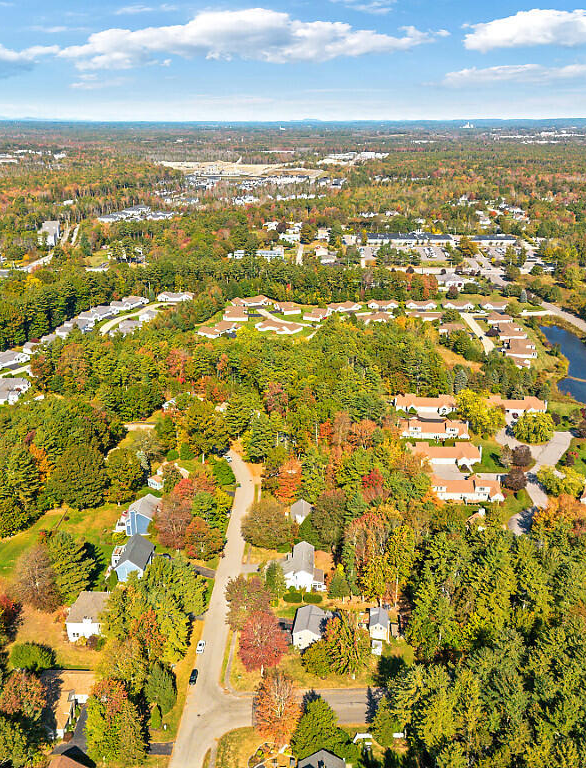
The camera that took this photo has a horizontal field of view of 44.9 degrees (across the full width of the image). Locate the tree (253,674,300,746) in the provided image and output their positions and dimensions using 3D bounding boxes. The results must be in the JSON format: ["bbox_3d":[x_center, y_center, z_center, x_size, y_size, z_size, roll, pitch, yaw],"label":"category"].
[{"bbox_3d":[-3.400,72.400,157.880,10.500,17.500,10.500,0,21,0],"label":"tree"}]

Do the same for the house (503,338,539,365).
[{"bbox_3d":[134.500,-21.400,420.120,18.000,5.800,22.500,4,21,11],"label":"house"}]

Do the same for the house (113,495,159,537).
[{"bbox_3d":[-51.800,44.110,240.330,10.500,8.500,13.000,2,21,7],"label":"house"}]

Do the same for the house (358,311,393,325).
[{"bbox_3d":[55.500,-45.350,481.790,24.000,6.300,15.000,0,21,0],"label":"house"}]

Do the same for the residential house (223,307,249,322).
[{"bbox_3d":[-39.440,-50.240,501.020,17.300,6.000,23.000,0,21,0],"label":"residential house"}]

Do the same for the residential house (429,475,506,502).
[{"bbox_3d":[60.200,36.362,255.390,28.500,6.700,12.500,1,21,2],"label":"residential house"}]

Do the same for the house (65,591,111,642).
[{"bbox_3d":[-53.200,60.943,188.353,9.800,7.700,12.200,1,21,2],"label":"house"}]

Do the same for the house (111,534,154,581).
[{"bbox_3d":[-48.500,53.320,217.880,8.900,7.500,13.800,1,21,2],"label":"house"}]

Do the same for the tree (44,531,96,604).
[{"bbox_3d":[-63.500,51.550,202.000,13.000,21.500,13.000,0,21,0],"label":"tree"}]

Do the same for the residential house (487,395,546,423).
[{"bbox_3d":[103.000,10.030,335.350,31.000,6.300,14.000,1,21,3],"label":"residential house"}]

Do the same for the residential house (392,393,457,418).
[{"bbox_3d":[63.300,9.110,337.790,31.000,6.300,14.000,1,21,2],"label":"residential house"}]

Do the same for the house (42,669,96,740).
[{"bbox_3d":[-52.600,72.253,162.156,13.500,4.900,17.000,1,21,2],"label":"house"}]

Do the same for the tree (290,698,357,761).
[{"bbox_3d":[6.600,73.860,153.230,12.800,14.000,12.800,0,21,0],"label":"tree"}]

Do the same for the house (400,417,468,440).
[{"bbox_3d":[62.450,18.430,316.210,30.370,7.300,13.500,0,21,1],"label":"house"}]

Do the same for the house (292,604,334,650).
[{"bbox_3d":[5.000,64.540,189.300,8.600,6.500,10.600,3,21,8],"label":"house"}]

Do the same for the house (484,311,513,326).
[{"bbox_3d":[140.500,-46.180,486.650,17.500,5.600,15.500,-2,21,-7],"label":"house"}]

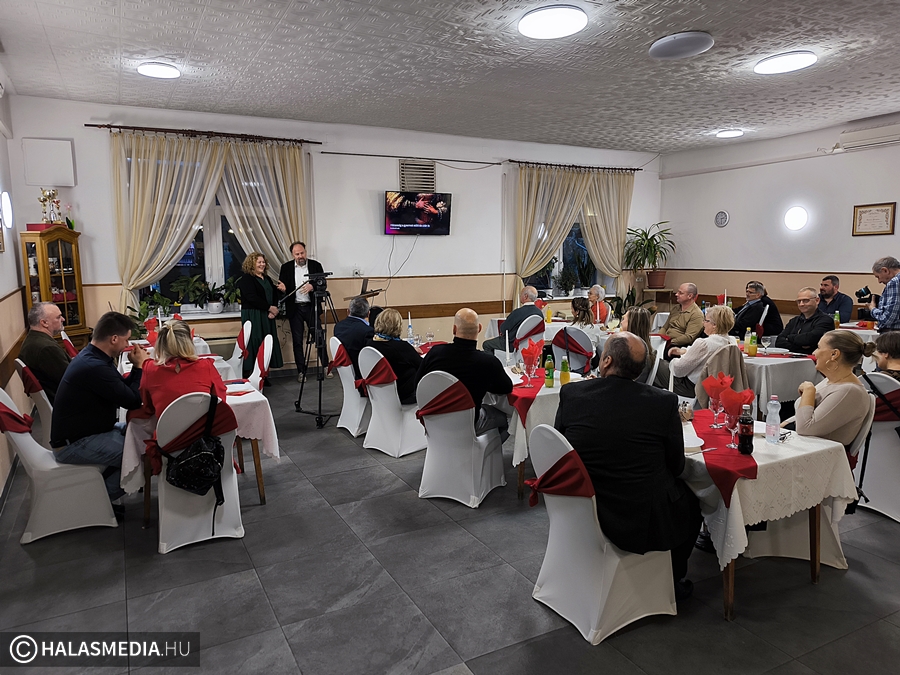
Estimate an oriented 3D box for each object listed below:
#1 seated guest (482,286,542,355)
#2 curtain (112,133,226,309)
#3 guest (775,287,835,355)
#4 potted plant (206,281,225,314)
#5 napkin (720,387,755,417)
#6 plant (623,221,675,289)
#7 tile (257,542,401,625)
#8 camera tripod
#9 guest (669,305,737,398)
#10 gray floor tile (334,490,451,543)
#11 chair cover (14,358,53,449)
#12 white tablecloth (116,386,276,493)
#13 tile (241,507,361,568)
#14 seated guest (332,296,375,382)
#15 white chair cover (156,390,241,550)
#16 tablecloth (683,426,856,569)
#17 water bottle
[{"bbox_3d":[0.881,-0.016,8.036,0.850,1.260,0.520,4,9,31],"label":"seated guest"},{"bbox_3d":[-3.267,-1.277,7.560,1.310,2.240,0.140,-4,9,-28],"label":"curtain"},{"bbox_3d":[3.143,0.204,5.645,0.750,1.310,0.550,-7,10,-39],"label":"guest"},{"bbox_3d":[-3.109,-0.531,8.255,0.240,0.440,0.240,-4,9,-28],"label":"potted plant"},{"bbox_3d":[1.360,0.320,2.952,0.160,0.180,0.130,2,8,17],"label":"napkin"},{"bbox_3d":[3.449,-1.425,10.761,0.900,1.160,0.880,-5,9,-28],"label":"plant"},{"bbox_3d":[-0.624,1.237,3.170,0.600,0.010,0.600,-5,9,-28],"label":"tile"},{"bbox_3d":[-1.201,0.091,6.338,0.660,1.450,0.780,-5,9,-28],"label":"camera tripod"},{"bbox_3d":[1.932,0.330,5.069,0.680,1.210,0.520,7,11,44],"label":"guest"},{"bbox_3d":[-0.376,1.132,3.980,0.600,0.010,0.600,-5,9,-28],"label":"gray floor tile"},{"bbox_3d":[-2.917,0.586,4.772,0.560,0.910,0.450,-7,10,-37],"label":"chair cover"},{"bbox_3d":[-1.679,0.592,4.144,0.920,0.480,0.950,-5,9,-27],"label":"white tablecloth"},{"bbox_3d":[-0.904,1.170,3.696,0.600,0.010,0.600,-5,9,-28],"label":"tile"},{"bbox_3d":[-0.711,0.242,6.047,0.800,1.270,0.520,-7,10,-42],"label":"seated guest"},{"bbox_3d":[-1.527,0.727,3.756,0.460,0.900,0.530,-4,8,-27],"label":"white chair cover"},{"bbox_3d":[1.403,0.722,3.207,0.860,0.480,0.860,-4,8,-27],"label":"tablecloth"},{"bbox_3d":[1.556,0.390,2.990,0.068,0.233,0.068,0,8,0],"label":"water bottle"}]

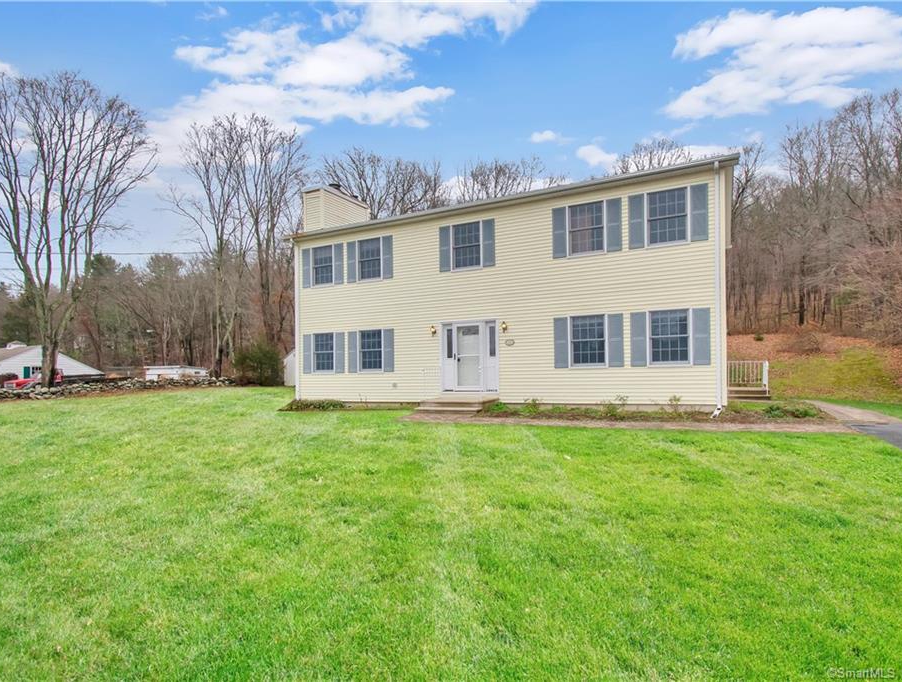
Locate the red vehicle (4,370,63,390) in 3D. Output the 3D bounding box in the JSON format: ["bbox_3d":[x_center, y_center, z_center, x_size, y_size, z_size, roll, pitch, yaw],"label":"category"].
[{"bbox_3d":[-39.000,3.700,40.000,1.850,1.850,4.400,-2,-2,24],"label":"red vehicle"}]

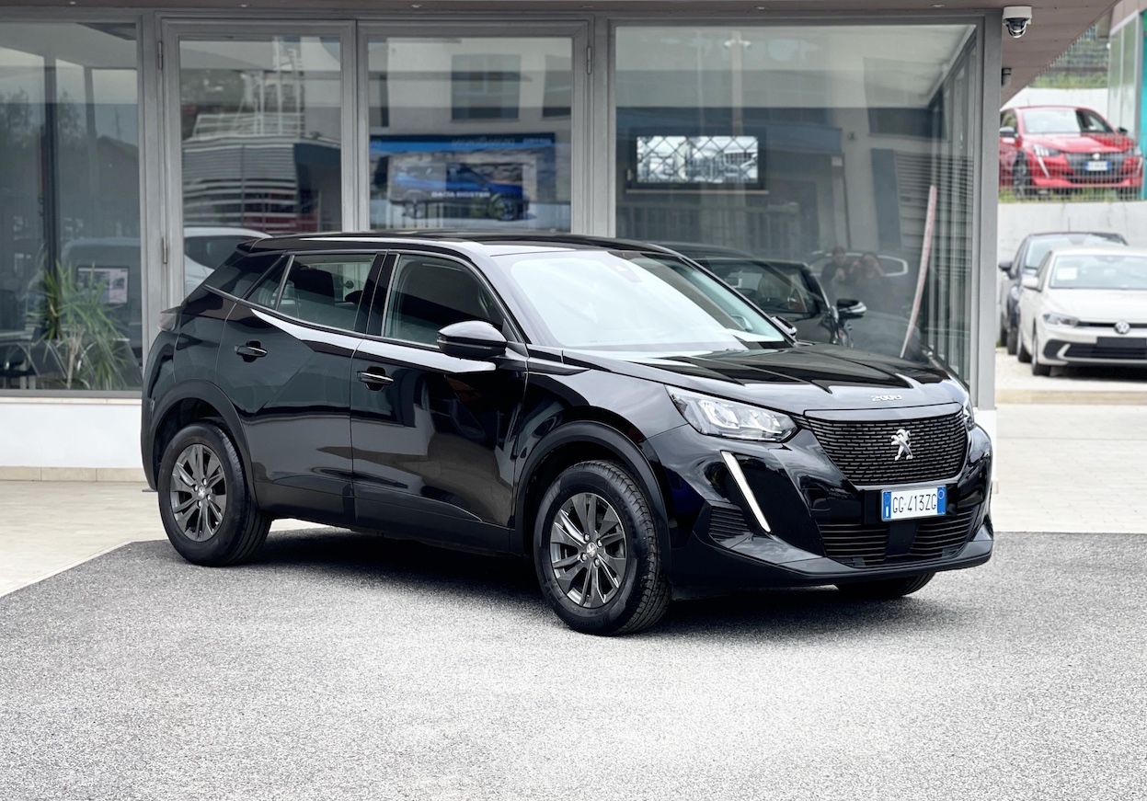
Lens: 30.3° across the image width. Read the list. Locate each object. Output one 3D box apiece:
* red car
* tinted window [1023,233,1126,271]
[{"bbox_3d":[7.280,-3.700,32.000,1.820,1.430,4.050,0,4,-5],"label":"red car"},{"bbox_3d":[6.850,-2.030,28.900,1.420,0.550,0.500,1,4,9],"label":"tinted window"}]

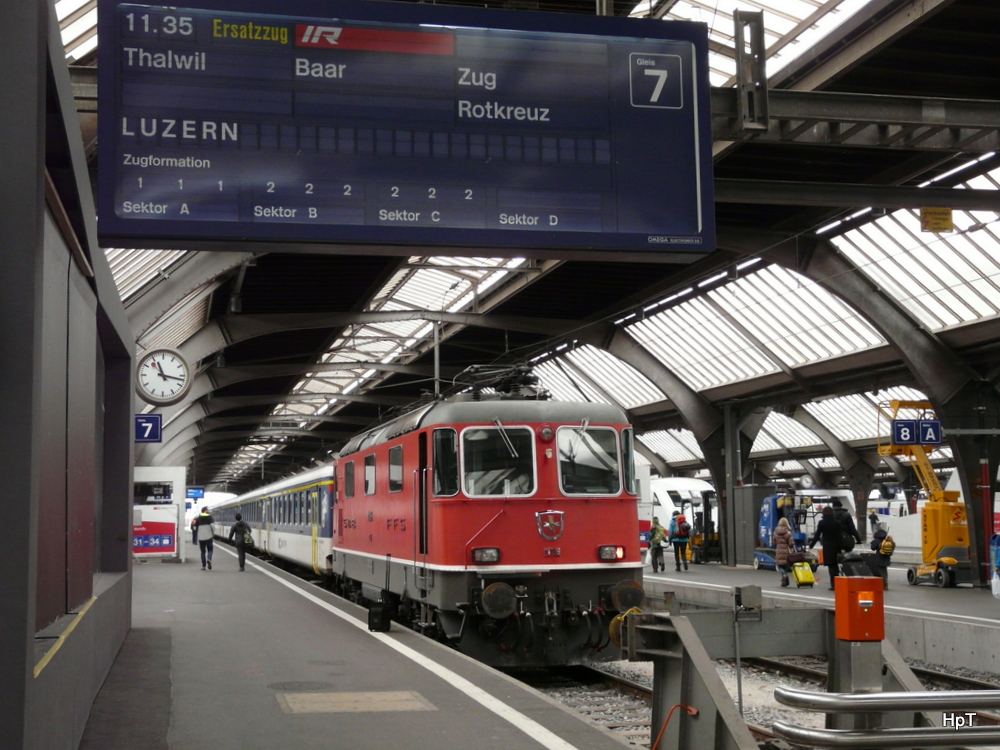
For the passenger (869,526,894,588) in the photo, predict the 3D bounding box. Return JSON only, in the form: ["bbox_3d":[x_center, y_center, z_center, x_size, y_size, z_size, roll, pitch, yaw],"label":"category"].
[{"bbox_3d":[7.535,3.628,26.712,0.420,1.199,0.400,1,-6,-14],"label":"passenger"}]

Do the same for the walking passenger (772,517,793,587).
[{"bbox_3d":[5.928,3.702,28.394,0.450,1.437,0.380,1,-6,-14],"label":"walking passenger"}]

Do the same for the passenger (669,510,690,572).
[{"bbox_3d":[4.791,4.419,36.141,0.550,1.600,0.520,1,-6,-14],"label":"passenger"}]

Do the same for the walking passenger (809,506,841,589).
[{"bbox_3d":[6.471,3.448,26.995,0.580,1.646,0.420,1,-6,-14],"label":"walking passenger"}]

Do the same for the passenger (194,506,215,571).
[{"bbox_3d":[-8.761,4.863,40.393,0.540,1.882,0.500,1,-6,-14],"label":"passenger"}]

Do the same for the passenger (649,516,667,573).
[{"bbox_3d":[4.115,4.449,35.588,0.500,1.448,0.450,1,-6,-14],"label":"passenger"}]

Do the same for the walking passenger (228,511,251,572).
[{"bbox_3d":[-7.502,4.842,39.255,0.580,1.668,0.450,1,-6,-14],"label":"walking passenger"}]

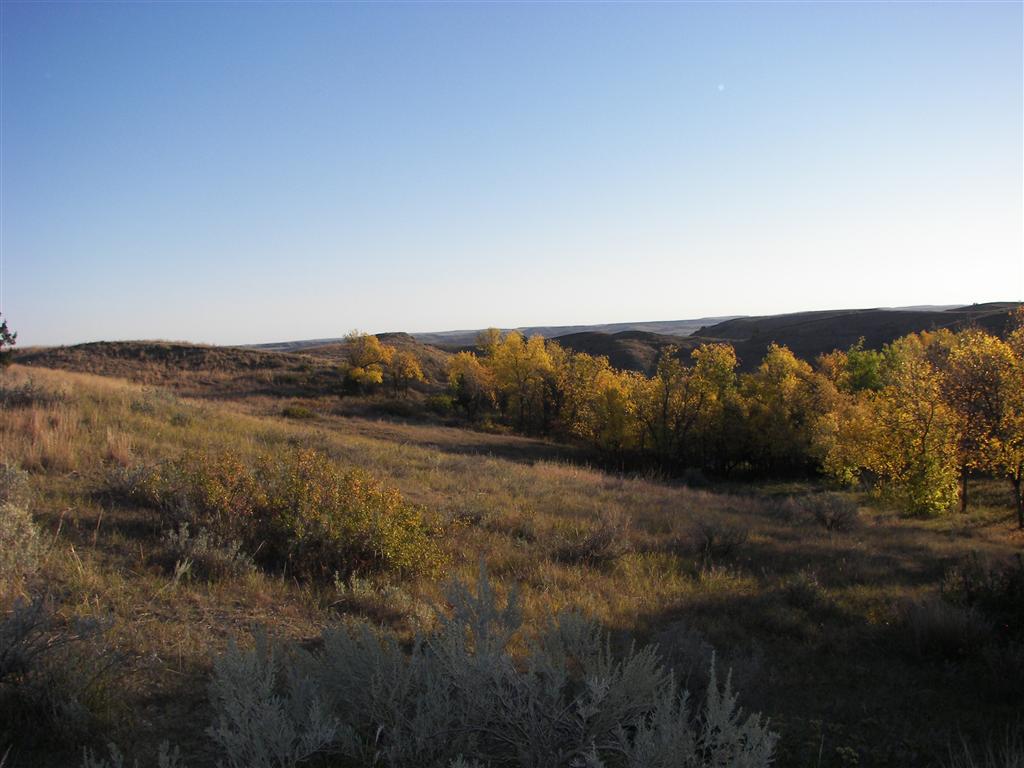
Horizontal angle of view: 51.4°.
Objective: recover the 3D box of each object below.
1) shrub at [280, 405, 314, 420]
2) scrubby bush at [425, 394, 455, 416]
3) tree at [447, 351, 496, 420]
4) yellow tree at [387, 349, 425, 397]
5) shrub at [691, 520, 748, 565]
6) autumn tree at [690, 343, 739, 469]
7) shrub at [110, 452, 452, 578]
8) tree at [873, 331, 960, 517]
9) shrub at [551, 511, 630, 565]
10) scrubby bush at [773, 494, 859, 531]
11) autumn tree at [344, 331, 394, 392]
[{"bbox_3d":[-11.683,1.552,58.000,1.850,0.870,1.500,-2,3,0],"label":"shrub"},{"bbox_3d":[-5.174,1.534,76.000,2.140,1.570,2.000,-2,3,0],"label":"scrubby bush"},{"bbox_3d":[-3.043,0.113,80.000,3.760,5.260,3.700,-2,3,0],"label":"tree"},{"bbox_3d":[-10.001,-1.080,100.000,3.570,4.510,3.500,-2,3,0],"label":"yellow tree"},{"bbox_3d":[2.923,2.233,15.000,0.790,0.590,0.850,-2,3,0],"label":"shrub"},{"bbox_3d":[8.557,0.909,45.000,2.030,5.320,2.400,-2,3,0],"label":"autumn tree"},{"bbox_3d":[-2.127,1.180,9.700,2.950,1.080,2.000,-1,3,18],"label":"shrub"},{"bbox_3d":[12.155,1.217,32.000,2.760,5.410,3.000,-2,3,0],"label":"tree"},{"bbox_3d":[1.008,1.946,13.500,0.960,0.650,1.000,-2,3,0],"label":"shrub"},{"bbox_3d":[5.965,2.534,21.000,1.680,0.750,1.500,-2,3,0],"label":"scrubby bush"},{"bbox_3d":[-13.382,-2.113,100.000,4.700,5.820,4.500,-2,3,0],"label":"autumn tree"}]

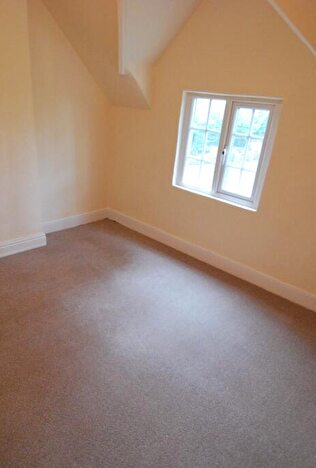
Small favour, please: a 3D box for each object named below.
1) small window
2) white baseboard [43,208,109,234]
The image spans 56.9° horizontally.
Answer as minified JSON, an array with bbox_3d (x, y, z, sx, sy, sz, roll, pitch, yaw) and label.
[{"bbox_3d":[0.618,-0.845,2.905,1.060,0.980,0.080,24,29,38],"label":"small window"},{"bbox_3d":[-1.098,-0.184,3.987,0.025,0.147,1.070,24,29,38],"label":"white baseboard"}]

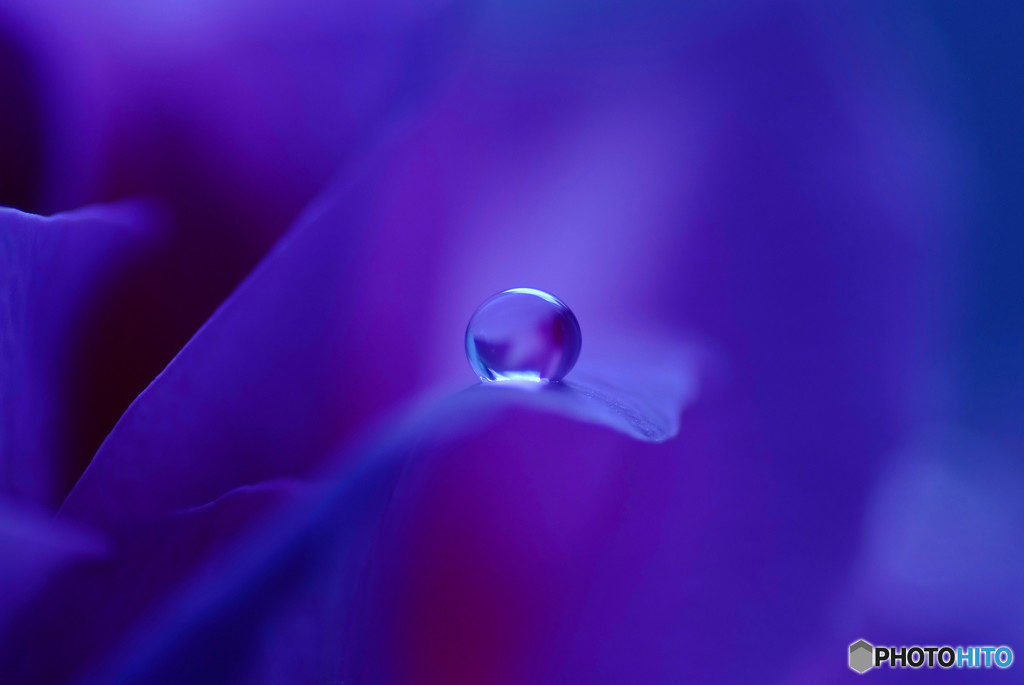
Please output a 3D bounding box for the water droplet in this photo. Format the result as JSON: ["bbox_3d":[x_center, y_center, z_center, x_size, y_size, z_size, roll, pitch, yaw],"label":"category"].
[{"bbox_3d":[0.000,0.000,0.102,0.003,0.002,0.003,0,6,0],"label":"water droplet"}]

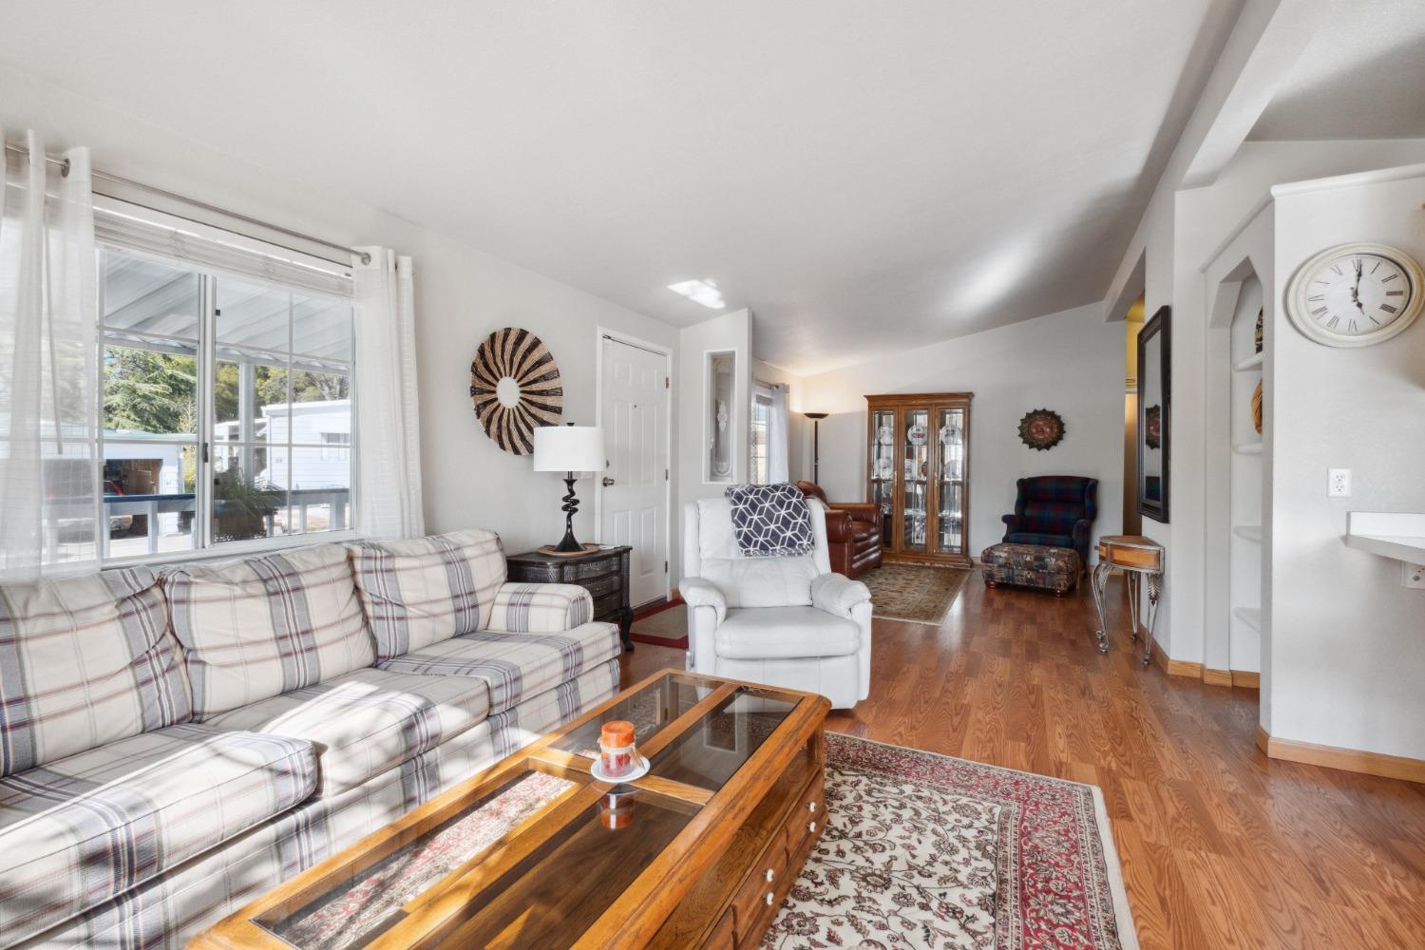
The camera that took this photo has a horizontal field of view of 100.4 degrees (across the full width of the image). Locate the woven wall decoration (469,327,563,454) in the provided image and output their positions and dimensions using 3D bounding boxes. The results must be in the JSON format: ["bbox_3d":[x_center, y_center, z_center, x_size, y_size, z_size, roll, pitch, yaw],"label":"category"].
[{"bbox_3d":[-1.145,-0.484,3.460,0.090,0.730,0.730,1,1,27],"label":"woven wall decoration"}]

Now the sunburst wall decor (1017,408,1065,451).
[{"bbox_3d":[3.869,-0.527,6.983,0.505,0.505,0.045,0,0,27],"label":"sunburst wall decor"}]

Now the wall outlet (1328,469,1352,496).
[{"bbox_3d":[2.430,0.031,2.299,0.070,0.113,0.010,0,0,27],"label":"wall outlet"}]

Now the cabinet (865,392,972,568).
[{"bbox_3d":[2.585,0.068,7.472,1.255,2.085,0.380,0,0,27],"label":"cabinet"}]

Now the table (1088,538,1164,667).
[{"bbox_3d":[2.660,0.767,3.810,0.310,0.700,0.600,1,1,29],"label":"table"}]

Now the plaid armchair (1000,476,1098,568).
[{"bbox_3d":[3.632,0.571,6.389,0.800,1.100,0.830,1,1,40],"label":"plaid armchair"}]

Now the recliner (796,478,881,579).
[{"bbox_3d":[1.240,0.550,6.550,0.960,1.000,0.970,1,1,31],"label":"recliner"}]

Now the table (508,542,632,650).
[{"bbox_3d":[-0.835,0.793,3.570,0.410,0.660,0.650,1,1,27],"label":"table"}]

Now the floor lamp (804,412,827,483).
[{"bbox_3d":[1.315,0.127,7.480,0.300,1.800,0.300,0,1,10],"label":"floor lamp"}]

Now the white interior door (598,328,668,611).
[{"bbox_3d":[-0.607,0.020,4.750,0.050,2.060,0.905,0,0,27],"label":"white interior door"}]

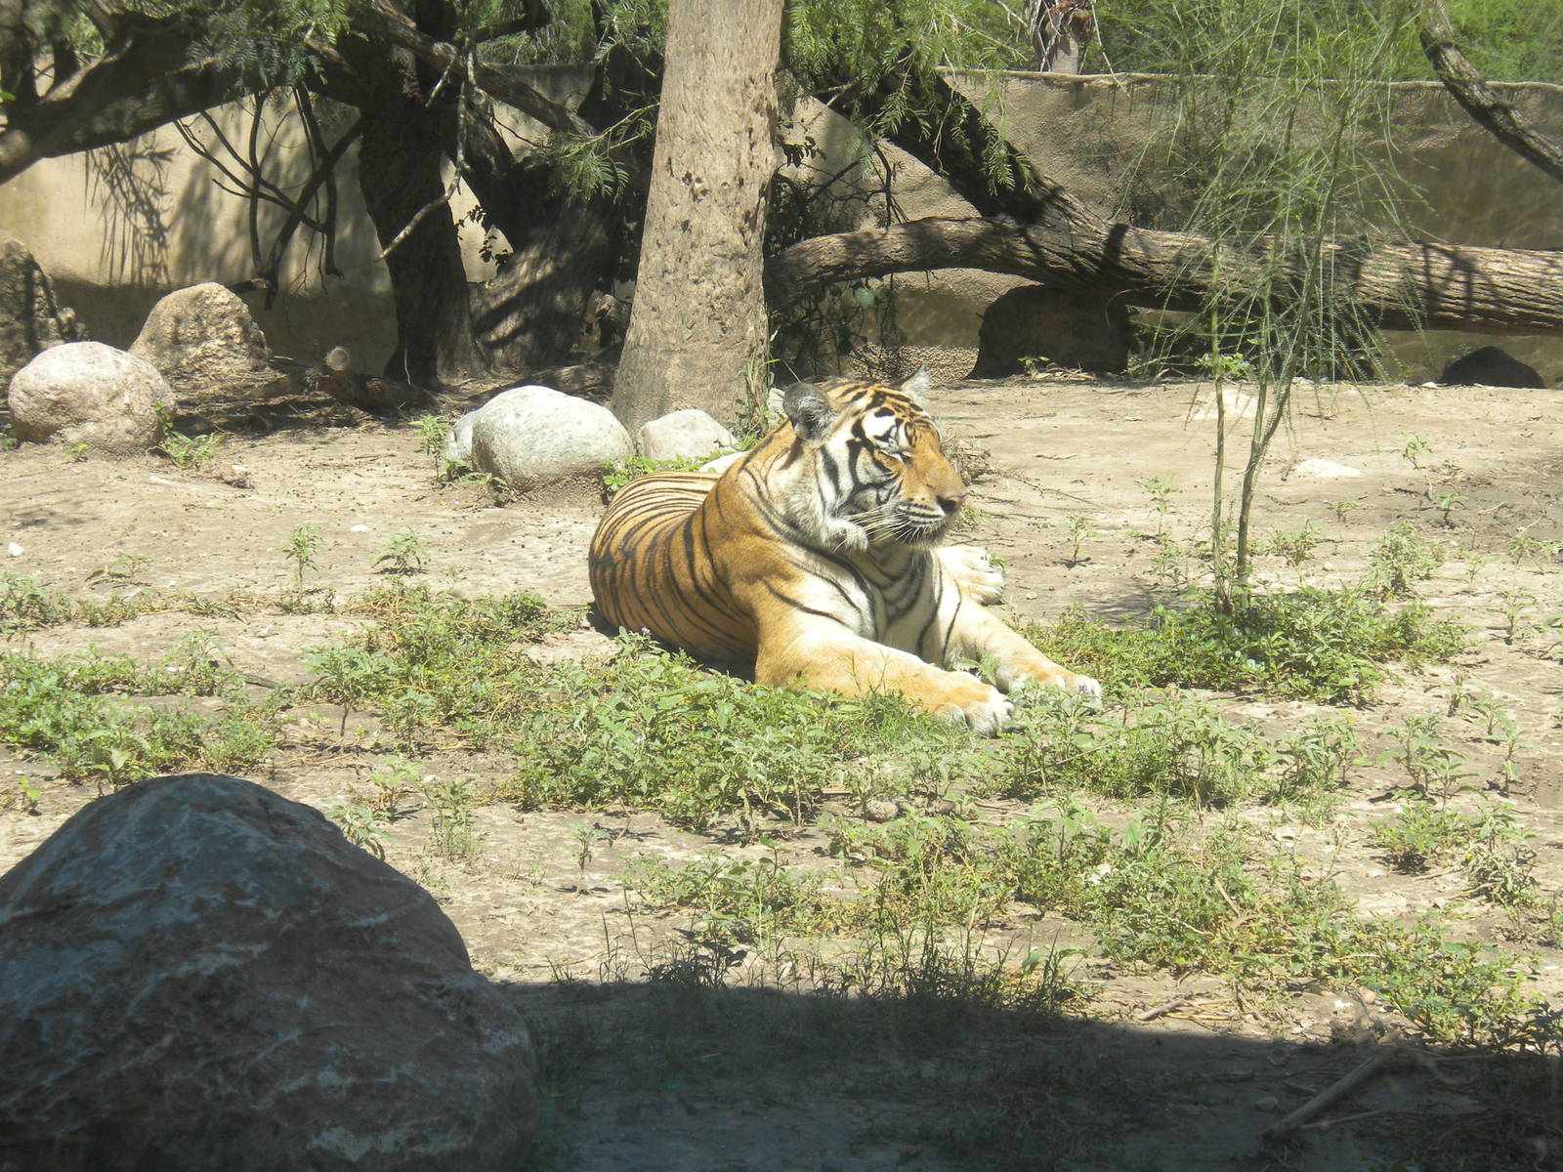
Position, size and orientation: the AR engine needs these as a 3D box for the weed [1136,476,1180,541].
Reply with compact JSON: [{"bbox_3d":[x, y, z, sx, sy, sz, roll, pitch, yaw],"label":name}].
[{"bbox_3d":[0.942,-0.195,11.299,0.110,0.150,0.105,0,9,0],"label":"weed"}]

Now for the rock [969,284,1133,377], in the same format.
[{"bbox_3d":[0.870,-0.847,14.677,0.537,0.279,0.398,0,11,0],"label":"rock"}]

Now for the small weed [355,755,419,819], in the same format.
[{"bbox_3d":[-0.696,0.352,8.003,0.112,0.100,0.105,0,9,0],"label":"small weed"}]

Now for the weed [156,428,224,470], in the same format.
[{"bbox_3d":[-1.657,-0.385,12.659,0.188,0.110,0.160,0,10,0],"label":"weed"}]

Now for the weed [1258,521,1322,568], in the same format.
[{"bbox_3d":[1.289,-0.114,11.431,0.161,0.104,0.137,0,11,0],"label":"weed"}]

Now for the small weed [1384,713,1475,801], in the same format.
[{"bbox_3d":[1.172,0.300,8.157,0.165,0.155,0.150,0,9,0],"label":"small weed"}]

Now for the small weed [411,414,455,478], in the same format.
[{"bbox_3d":[-0.983,-0.400,12.713,0.124,0.167,0.112,0,11,0],"label":"small weed"}]

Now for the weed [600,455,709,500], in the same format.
[{"bbox_3d":[-0.325,-0.325,12.245,0.300,0.110,0.200,0,9,0],"label":"weed"}]

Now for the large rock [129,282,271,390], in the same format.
[{"bbox_3d":[-1.839,-0.803,14.378,0.452,0.310,0.358,0,11,0],"label":"large rock"}]

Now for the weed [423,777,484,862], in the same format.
[{"bbox_3d":[-0.622,0.434,8.550,0.116,0.148,0.098,0,11,0],"label":"weed"}]

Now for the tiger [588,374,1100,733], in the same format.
[{"bbox_3d":[0.160,-0.131,9.426,0.720,0.610,1.500,-6,11,-34],"label":"tiger"}]

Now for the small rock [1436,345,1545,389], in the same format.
[{"bbox_3d":[2.308,-0.736,14.715,0.340,0.150,0.290,0,9,0],"label":"small rock"}]

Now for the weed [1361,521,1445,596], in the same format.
[{"bbox_3d":[1.460,-0.062,10.615,0.190,0.176,0.171,0,10,0],"label":"weed"}]

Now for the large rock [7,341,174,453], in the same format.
[{"bbox_3d":[-1.999,-0.544,13.059,0.484,0.328,0.426,0,10,0],"label":"large rock"}]

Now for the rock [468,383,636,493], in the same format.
[{"bbox_3d":[-0.631,-0.425,12.370,0.440,0.270,0.360,0,9,0],"label":"rock"}]

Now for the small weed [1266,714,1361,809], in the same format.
[{"bbox_3d":[0.991,0.326,8.411,0.177,0.170,0.151,0,10,0],"label":"small weed"}]

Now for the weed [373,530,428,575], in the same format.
[{"bbox_3d":[-0.910,-0.094,10.788,0.130,0.110,0.120,0,9,0],"label":"weed"}]

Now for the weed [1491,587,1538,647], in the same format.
[{"bbox_3d":[1.624,0.068,10.006,0.105,0.129,0.095,0,10,0],"label":"weed"}]

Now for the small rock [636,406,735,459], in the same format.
[{"bbox_3d":[-0.272,-0.433,12.872,0.282,0.152,0.226,0,10,0],"label":"small rock"}]

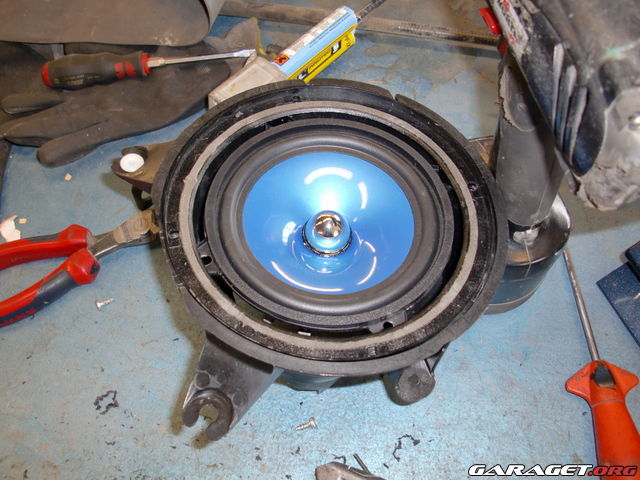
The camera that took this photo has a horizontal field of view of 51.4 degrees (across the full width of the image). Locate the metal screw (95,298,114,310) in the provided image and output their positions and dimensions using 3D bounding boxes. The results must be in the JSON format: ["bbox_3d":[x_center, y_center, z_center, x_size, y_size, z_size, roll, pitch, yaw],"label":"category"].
[{"bbox_3d":[-0.157,0.046,0.489,0.015,0.007,0.007,-21,61,-31],"label":"metal screw"}]

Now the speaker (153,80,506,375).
[{"bbox_3d":[0.005,-0.002,0.489,0.242,0.078,0.242,3,58,-4],"label":"speaker"}]

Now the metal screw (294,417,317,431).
[{"bbox_3d":[-0.010,0.126,0.450,0.015,0.007,0.007,-18,60,-1],"label":"metal screw"}]

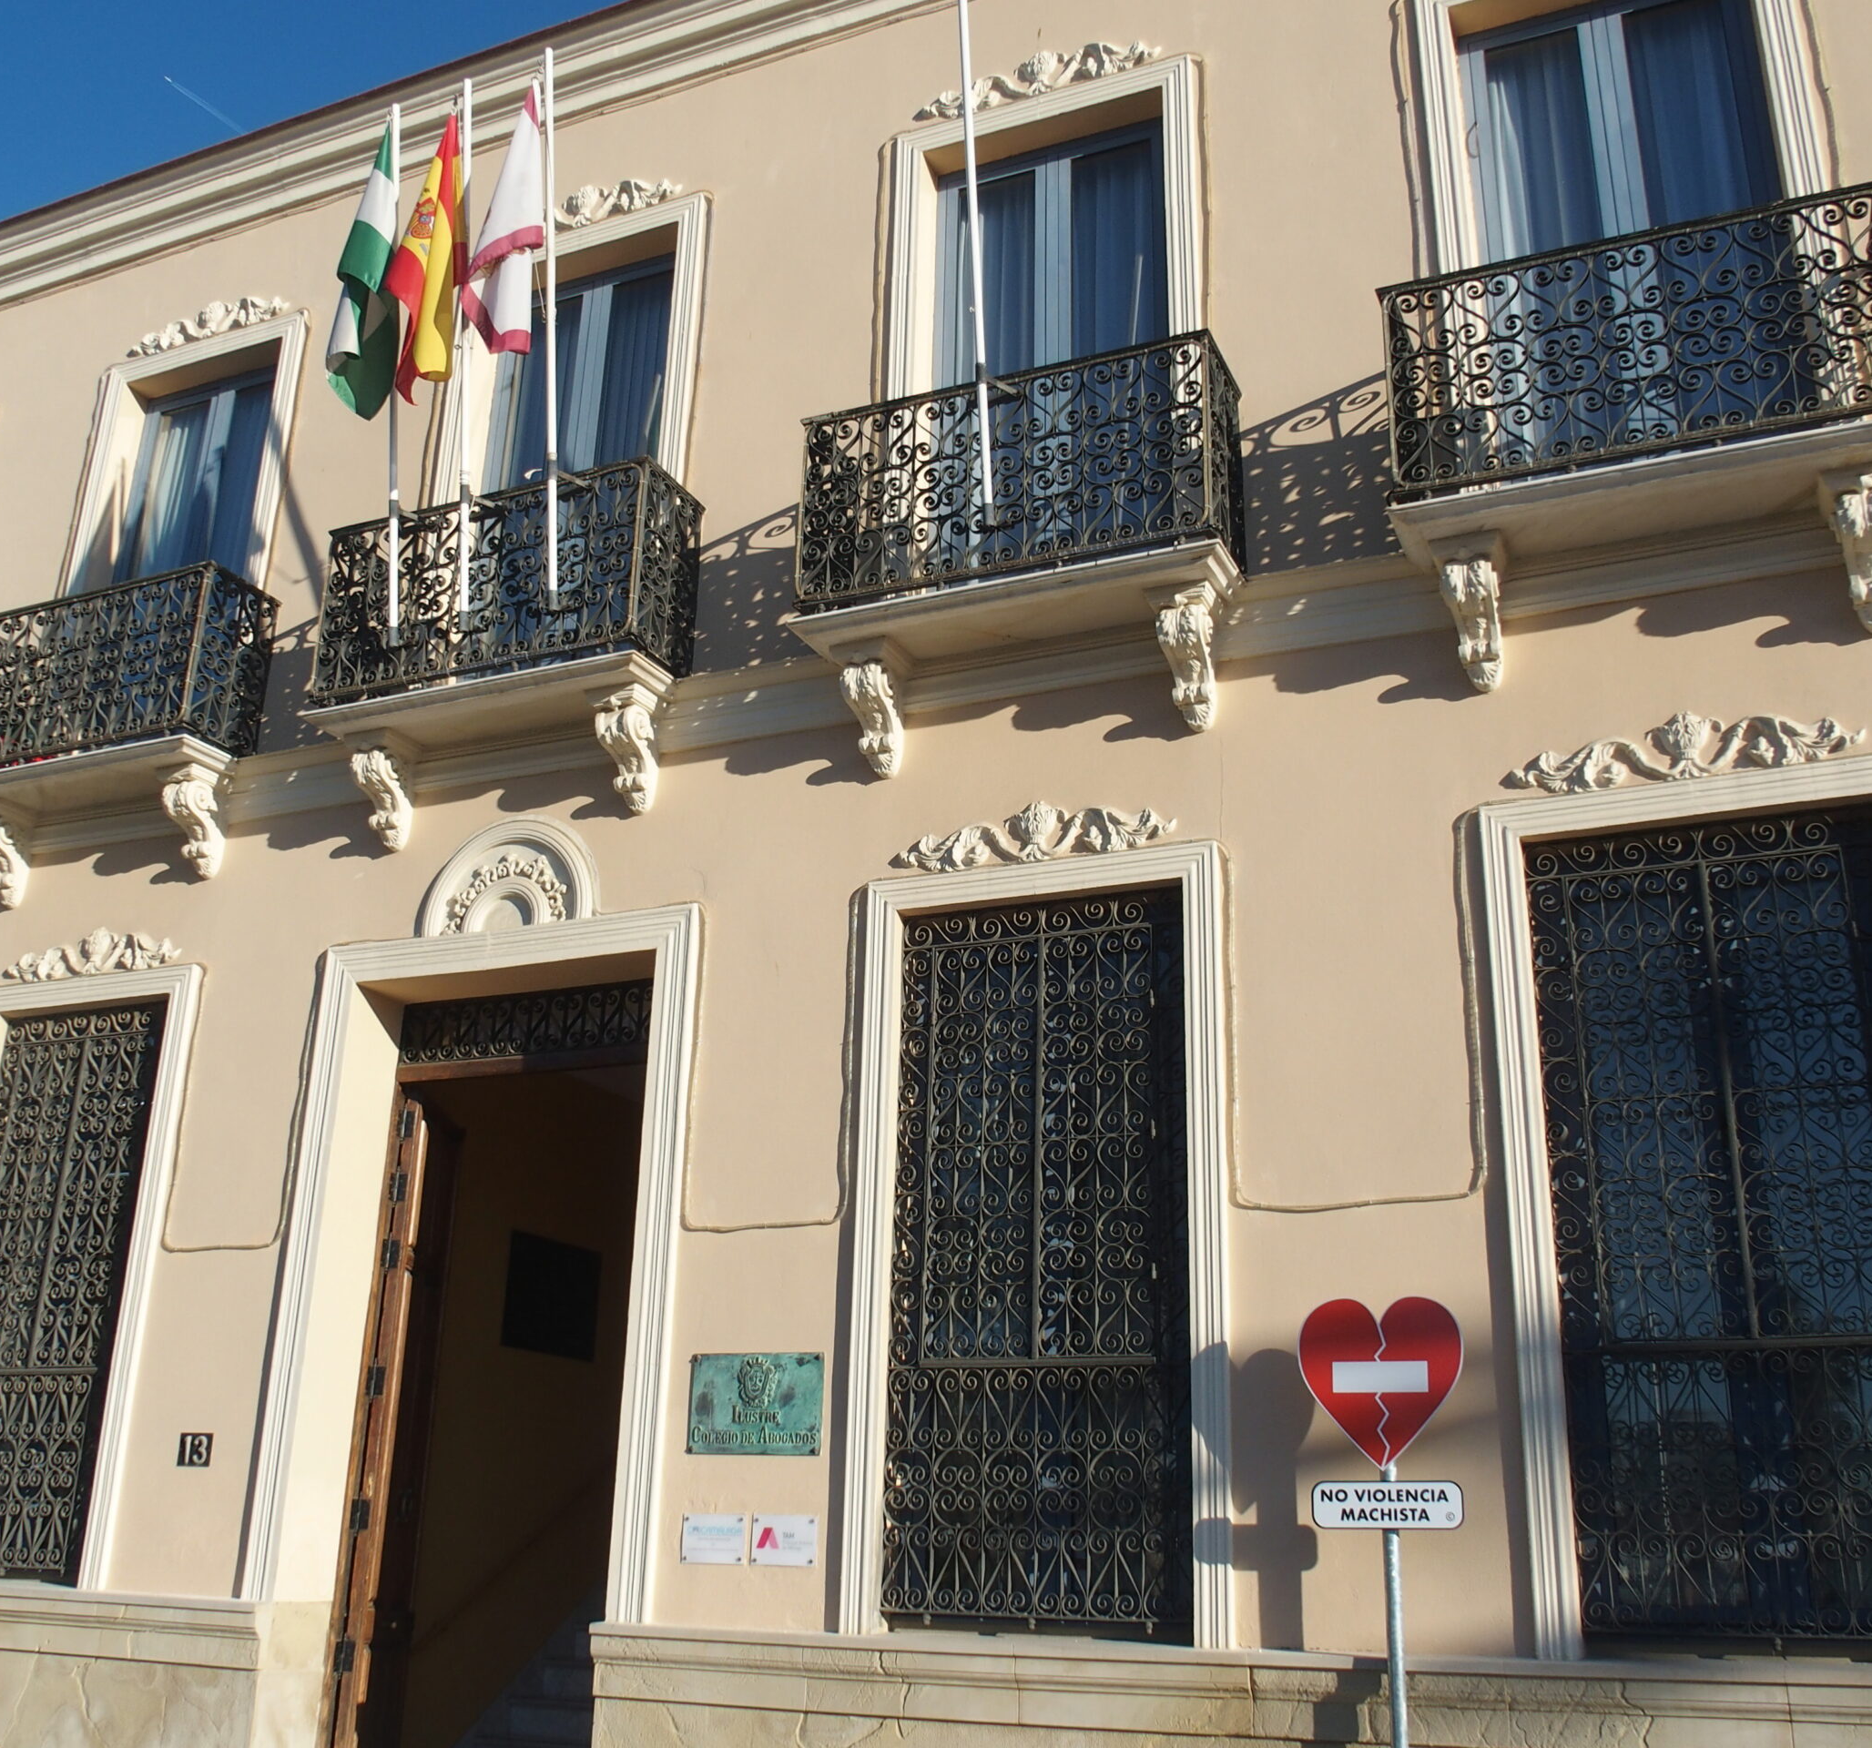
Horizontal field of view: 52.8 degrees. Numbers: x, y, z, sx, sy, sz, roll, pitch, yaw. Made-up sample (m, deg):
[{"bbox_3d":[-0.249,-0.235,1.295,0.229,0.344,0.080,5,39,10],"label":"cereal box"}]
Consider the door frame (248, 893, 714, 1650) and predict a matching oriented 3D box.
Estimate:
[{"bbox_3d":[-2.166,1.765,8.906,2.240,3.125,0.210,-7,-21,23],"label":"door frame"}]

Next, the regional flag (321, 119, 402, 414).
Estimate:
[{"bbox_3d":[-2.967,-3.195,9.891,0.294,1.705,0.279,-7,-20,23],"label":"regional flag"}]

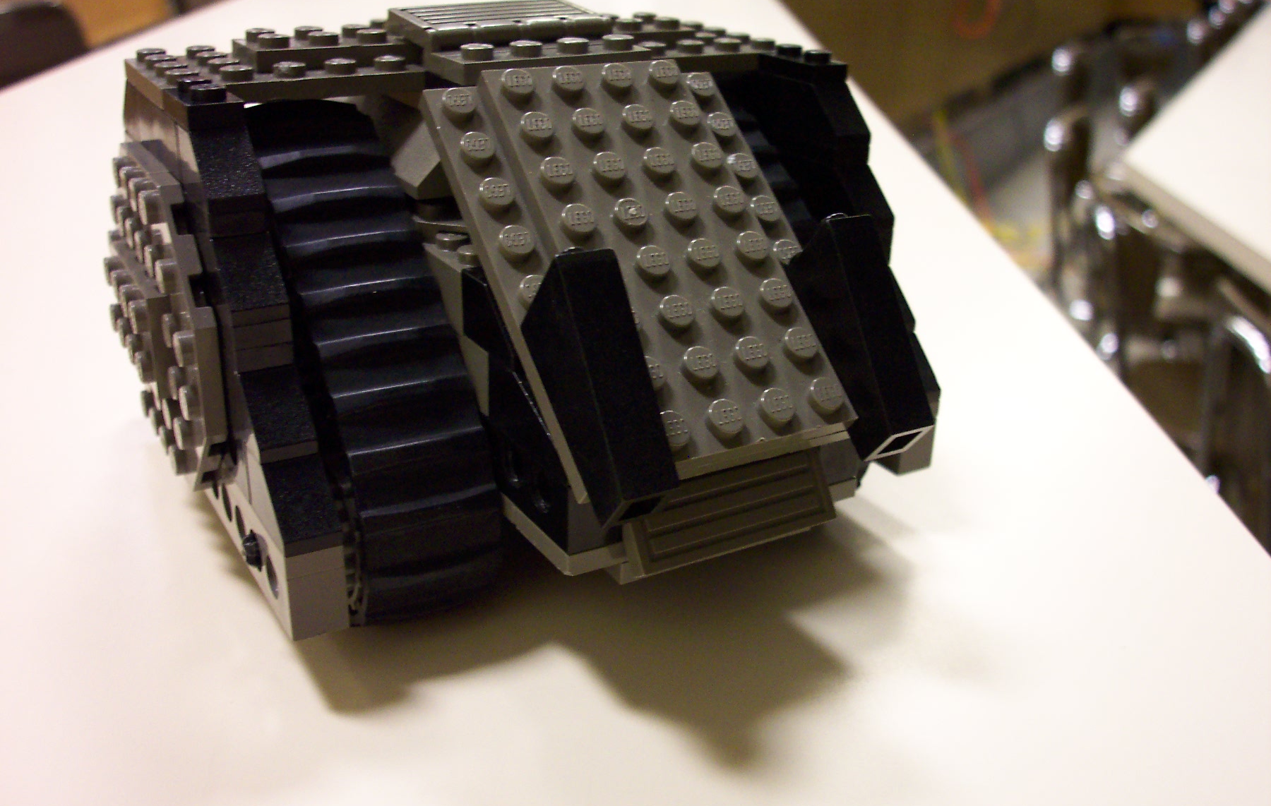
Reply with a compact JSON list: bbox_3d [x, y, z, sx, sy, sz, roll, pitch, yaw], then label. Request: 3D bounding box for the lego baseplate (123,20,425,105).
[{"bbox_3d":[-0.059,-0.055,0.200,0.040,0.008,0.032,-12,27,-28],"label":"lego baseplate"}]

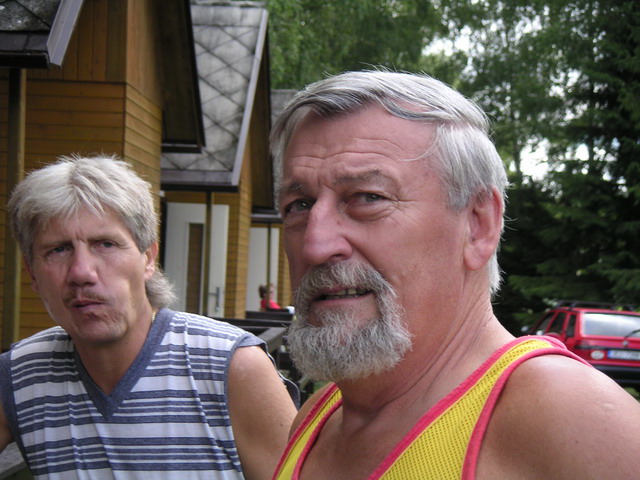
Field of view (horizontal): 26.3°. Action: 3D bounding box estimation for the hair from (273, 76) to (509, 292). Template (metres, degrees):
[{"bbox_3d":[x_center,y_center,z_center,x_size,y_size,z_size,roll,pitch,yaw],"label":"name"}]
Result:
[{"bbox_3d":[0.061,-0.046,1.150,0.178,0.190,0.205,-5,-7,33],"label":"hair"}]

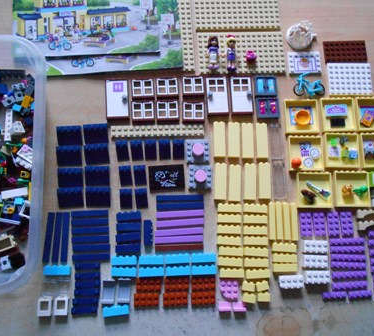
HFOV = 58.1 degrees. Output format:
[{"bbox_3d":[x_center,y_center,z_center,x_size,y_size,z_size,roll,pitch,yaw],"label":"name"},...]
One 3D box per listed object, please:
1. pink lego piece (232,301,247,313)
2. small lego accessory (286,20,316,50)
[{"bbox_3d":[0.070,0.182,0.441,0.016,0.009,0.011,0,82,-2],"label":"pink lego piece"},{"bbox_3d":[0.168,-0.194,0.495,0.042,0.014,0.040,0,82,-2],"label":"small lego accessory"}]

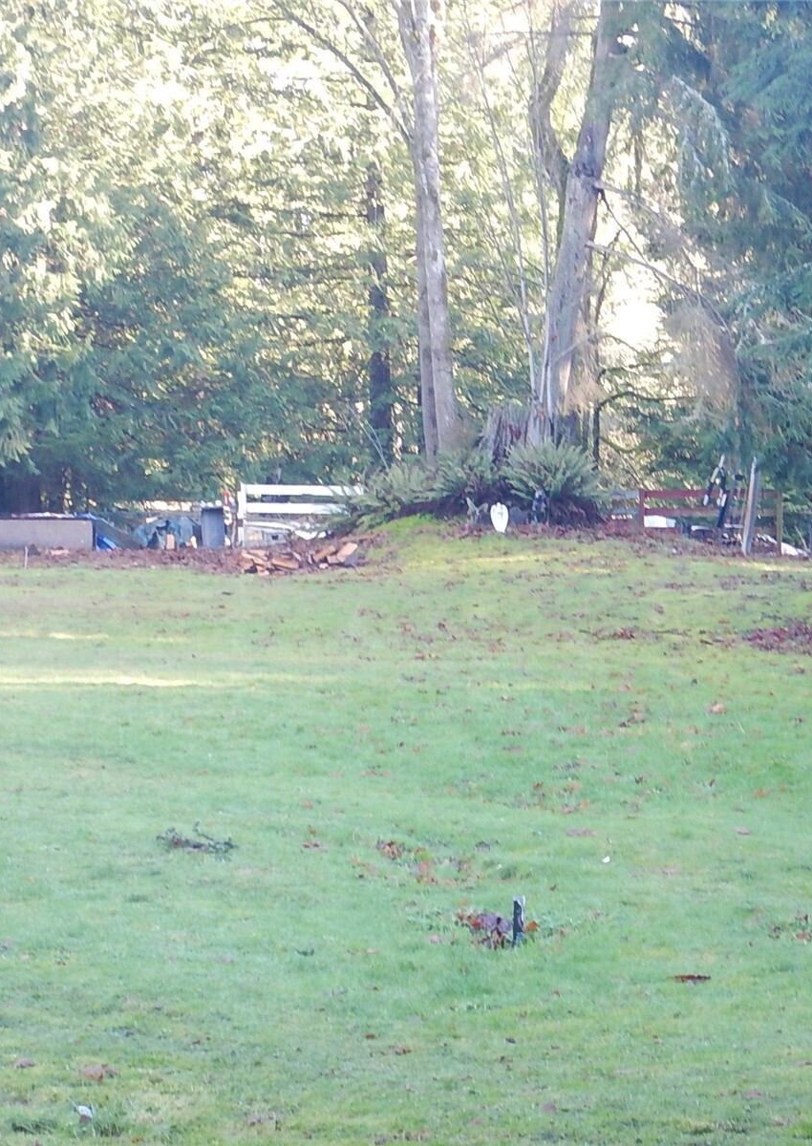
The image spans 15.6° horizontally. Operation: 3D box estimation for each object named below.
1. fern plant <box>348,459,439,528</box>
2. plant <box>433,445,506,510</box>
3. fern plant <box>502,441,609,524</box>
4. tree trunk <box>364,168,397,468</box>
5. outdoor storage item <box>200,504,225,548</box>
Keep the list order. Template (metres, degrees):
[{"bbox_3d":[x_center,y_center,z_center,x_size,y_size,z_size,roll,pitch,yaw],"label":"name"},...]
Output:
[{"bbox_3d":[-0.170,-1.127,42.000,1.300,0.970,1.200,0,2,0],"label":"fern plant"},{"bbox_3d":[0.888,-1.366,42.300,1.080,0.930,1.050,0,2,0],"label":"plant"},{"bbox_3d":[2.128,-1.280,42.000,1.520,1.170,1.400,0,2,0],"label":"fern plant"},{"bbox_3d":[-0.460,-4.471,53.000,0.500,5.750,0.500,0,2,0],"label":"tree trunk"},{"bbox_3d":[-2.942,-0.708,45.000,0.380,0.660,0.420,0,2,0],"label":"outdoor storage item"}]

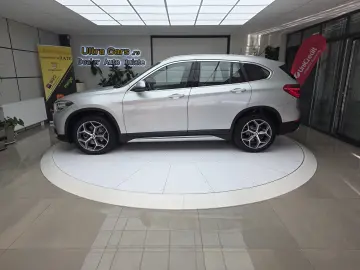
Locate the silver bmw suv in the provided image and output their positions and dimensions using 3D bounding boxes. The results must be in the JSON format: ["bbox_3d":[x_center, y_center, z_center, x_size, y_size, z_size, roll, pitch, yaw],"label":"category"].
[{"bbox_3d":[-0.056,-0.681,4.649,4.440,1.600,1.870,-1,15,-2],"label":"silver bmw suv"}]

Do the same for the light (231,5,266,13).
[{"bbox_3d":[1.257,-2.369,4.515,0.590,0.050,0.590,0,15,0],"label":"light"}]

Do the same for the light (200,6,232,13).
[{"bbox_3d":[0.657,-2.369,4.515,0.590,0.050,0.590,0,15,0],"label":"light"}]

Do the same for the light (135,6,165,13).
[{"bbox_3d":[-0.543,-2.369,4.515,0.590,0.050,0.590,0,15,0],"label":"light"}]

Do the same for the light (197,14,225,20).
[{"bbox_3d":[0.657,-2.521,5.096,0.590,0.050,0.590,0,15,0],"label":"light"}]

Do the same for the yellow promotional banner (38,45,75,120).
[{"bbox_3d":[-3.397,-1.384,6.730,0.820,2.060,0.150,-9,17,-31],"label":"yellow promotional banner"}]

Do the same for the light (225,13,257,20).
[{"bbox_3d":[1.264,-2.513,5.038,0.600,0.050,0.600,0,15,0],"label":"light"}]

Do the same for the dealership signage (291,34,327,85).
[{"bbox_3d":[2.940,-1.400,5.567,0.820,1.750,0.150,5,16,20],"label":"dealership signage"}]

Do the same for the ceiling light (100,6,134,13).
[{"bbox_3d":[-1.143,-2.369,4.515,0.590,0.050,0.590,0,15,0],"label":"ceiling light"}]

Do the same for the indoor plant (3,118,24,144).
[{"bbox_3d":[-3.337,-0.114,4.788,0.360,0.530,0.340,0,15,0],"label":"indoor plant"}]

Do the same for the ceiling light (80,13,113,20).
[{"bbox_3d":[-1.743,-2.520,5.096,0.590,0.050,0.590,0,15,0],"label":"ceiling light"}]

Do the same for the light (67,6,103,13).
[{"bbox_3d":[-1.738,-2.365,4.466,0.600,0.050,0.600,0,15,0],"label":"light"}]

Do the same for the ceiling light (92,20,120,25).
[{"bbox_3d":[-1.734,-2.666,5.620,0.600,0.050,0.600,0,15,0],"label":"ceiling light"}]

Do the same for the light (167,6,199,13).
[{"bbox_3d":[0.062,-2.362,4.460,0.600,0.050,0.600,0,15,0],"label":"light"}]

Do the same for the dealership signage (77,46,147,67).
[{"bbox_3d":[-2.138,-2.474,7.519,2.182,0.604,0.060,0,15,0],"label":"dealership signage"}]

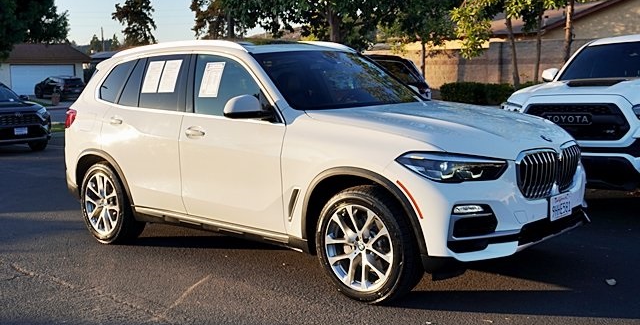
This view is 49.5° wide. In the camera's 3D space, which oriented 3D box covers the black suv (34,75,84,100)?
[{"bbox_3d":[-16.921,-4.834,45.300,1.830,1.520,4.600,-8,9,-42],"label":"black suv"}]

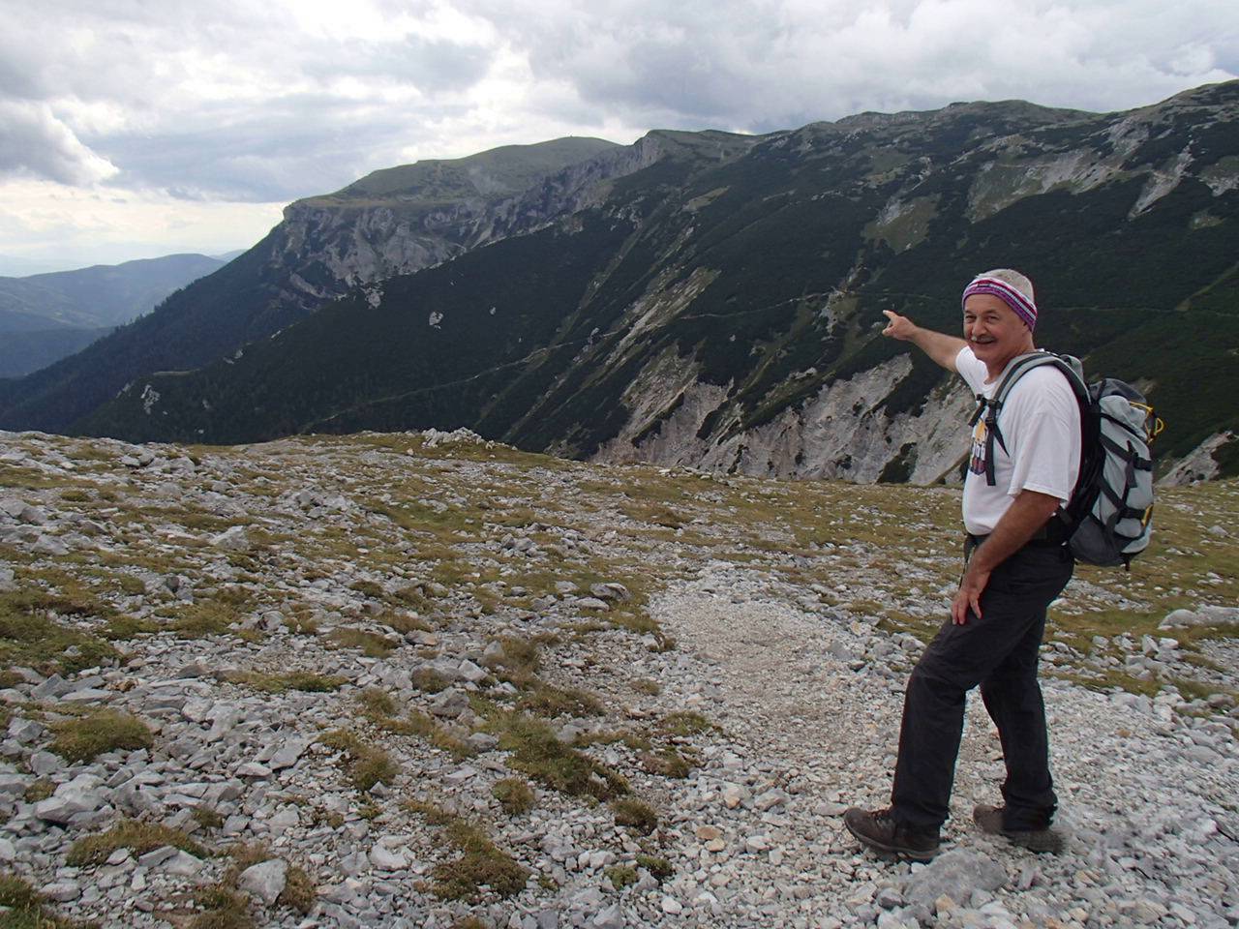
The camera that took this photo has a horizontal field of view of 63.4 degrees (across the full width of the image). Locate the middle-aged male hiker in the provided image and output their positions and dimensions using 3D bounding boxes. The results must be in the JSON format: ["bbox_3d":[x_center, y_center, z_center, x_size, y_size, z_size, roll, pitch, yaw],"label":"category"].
[{"bbox_3d":[1.050,0.272,3.076,0.680,1.720,0.900,2,12,8],"label":"middle-aged male hiker"}]

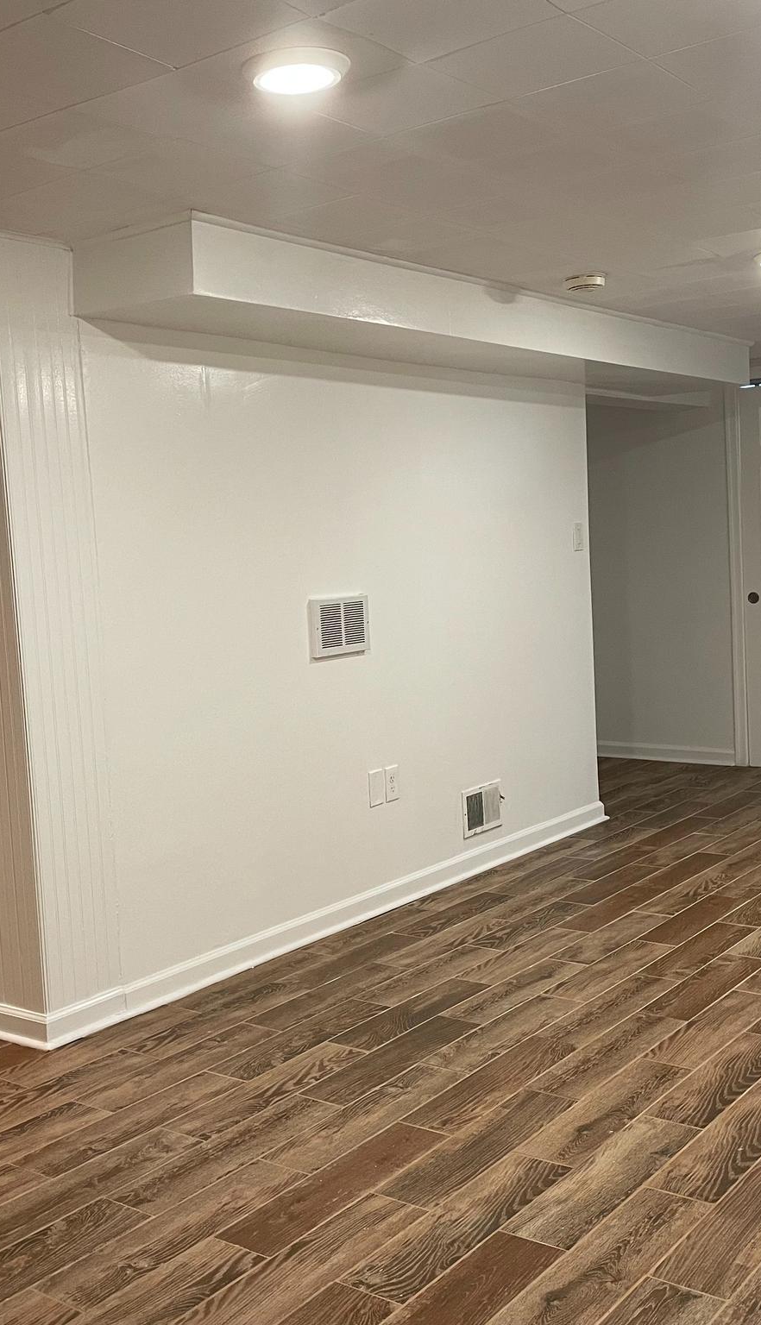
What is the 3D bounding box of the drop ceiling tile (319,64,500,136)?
[{"bbox_3d":[0.039,-1.107,2.606,0.305,0.018,0.305,1,7,37],"label":"drop ceiling tile"}]

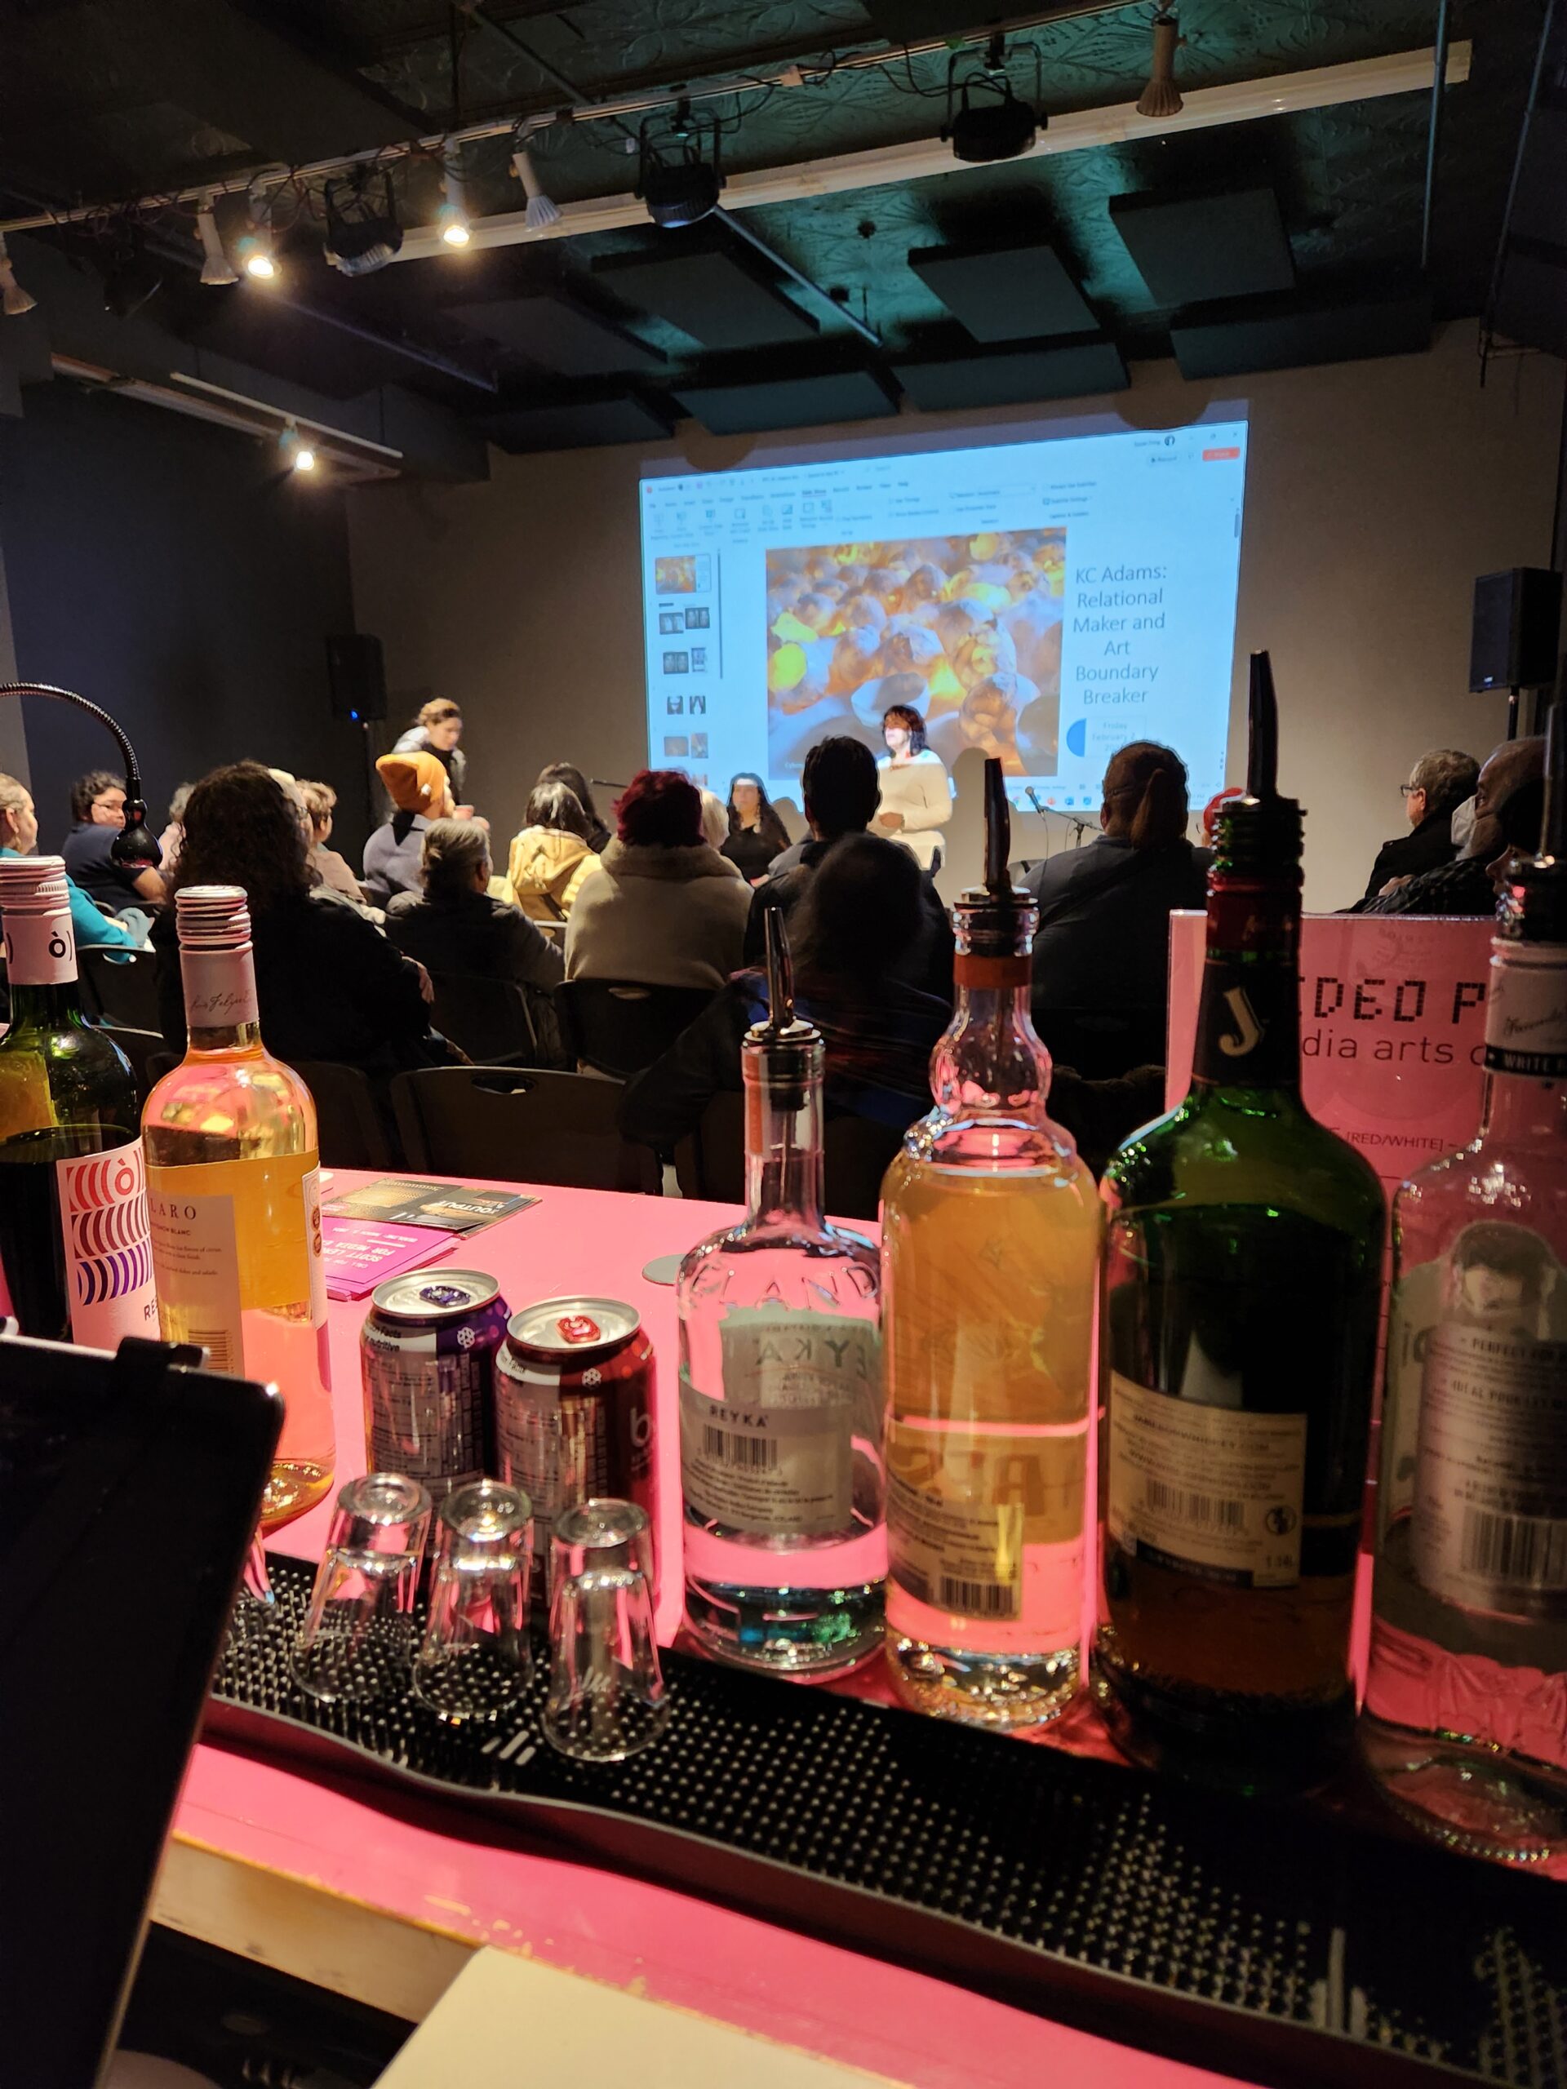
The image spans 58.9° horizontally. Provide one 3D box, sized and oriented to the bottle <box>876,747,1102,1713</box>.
[{"bbox_3d":[0.076,0.070,0.514,0.080,0.345,0.080,-1,10,0],"label":"bottle"}]

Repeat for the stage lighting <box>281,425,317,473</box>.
[{"bbox_3d":[-2.623,-3.234,7.525,0.180,0.240,0.130,7,13,36],"label":"stage lighting"}]

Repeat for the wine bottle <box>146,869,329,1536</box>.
[{"bbox_3d":[-0.254,0.074,0.647,0.073,0.295,0.073,1,11,6],"label":"wine bottle"}]

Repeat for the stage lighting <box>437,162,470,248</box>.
[{"bbox_3d":[-1.014,-2.588,4.278,0.110,0.230,0.130,-3,11,-13],"label":"stage lighting"}]

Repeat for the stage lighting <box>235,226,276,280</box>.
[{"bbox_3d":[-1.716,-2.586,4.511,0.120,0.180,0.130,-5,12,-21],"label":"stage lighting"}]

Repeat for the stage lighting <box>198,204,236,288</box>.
[{"bbox_3d":[-1.974,-2.803,4.846,0.125,0.260,0.145,2,11,14],"label":"stage lighting"}]

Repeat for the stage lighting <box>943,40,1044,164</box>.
[{"bbox_3d":[0.560,-2.512,3.706,0.270,0.280,0.210,4,12,23],"label":"stage lighting"}]

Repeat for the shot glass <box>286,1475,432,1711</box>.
[{"bbox_3d":[-0.158,0.205,0.528,0.045,0.072,0.045,12,10,-2],"label":"shot glass"}]

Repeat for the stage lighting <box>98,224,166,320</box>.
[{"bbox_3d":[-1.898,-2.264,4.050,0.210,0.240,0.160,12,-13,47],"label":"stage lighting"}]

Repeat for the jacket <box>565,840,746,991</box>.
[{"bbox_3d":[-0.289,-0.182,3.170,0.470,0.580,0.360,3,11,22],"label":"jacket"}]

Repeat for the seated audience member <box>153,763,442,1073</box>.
[{"bbox_3d":[-0.879,0.052,2.998,0.540,1.300,0.750,5,12,29],"label":"seated audience member"}]

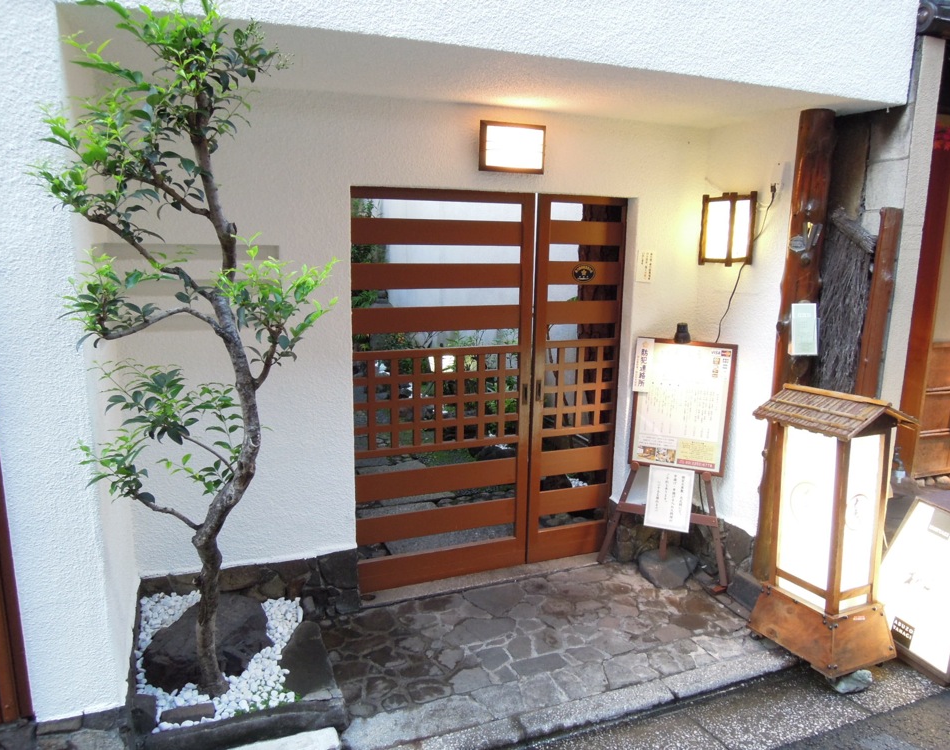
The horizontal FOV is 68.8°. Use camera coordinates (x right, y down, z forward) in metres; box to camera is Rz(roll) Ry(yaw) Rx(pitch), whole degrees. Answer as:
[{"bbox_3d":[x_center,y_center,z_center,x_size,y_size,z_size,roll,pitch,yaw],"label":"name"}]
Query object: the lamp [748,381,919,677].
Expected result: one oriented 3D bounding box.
[{"bbox_3d":[1.348,0.579,2.664,0.350,1.035,0.445,-6,10,-23],"label":"lamp"}]

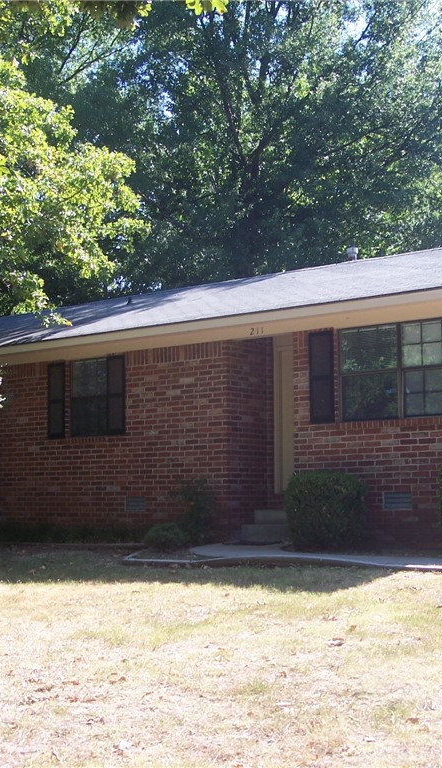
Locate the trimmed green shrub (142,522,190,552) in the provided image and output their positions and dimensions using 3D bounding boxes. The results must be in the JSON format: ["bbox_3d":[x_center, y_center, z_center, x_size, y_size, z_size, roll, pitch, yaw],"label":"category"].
[{"bbox_3d":[-0.698,1.927,14.500,0.600,0.390,0.560,0,-6,0],"label":"trimmed green shrub"}]

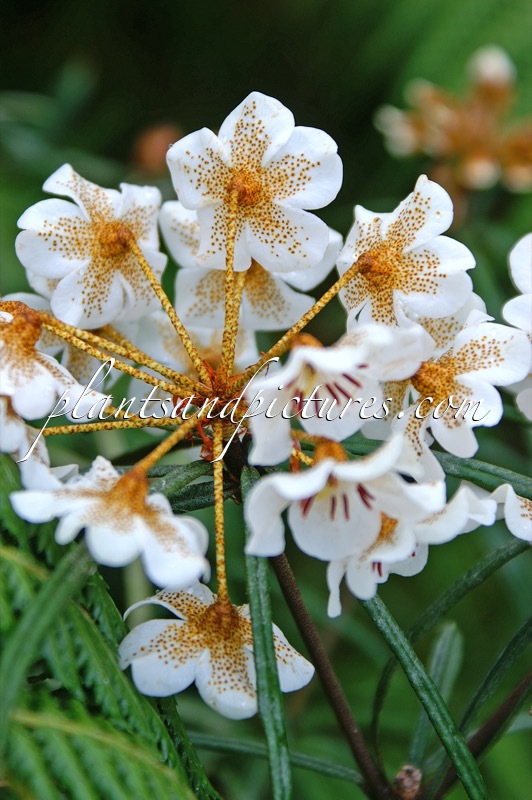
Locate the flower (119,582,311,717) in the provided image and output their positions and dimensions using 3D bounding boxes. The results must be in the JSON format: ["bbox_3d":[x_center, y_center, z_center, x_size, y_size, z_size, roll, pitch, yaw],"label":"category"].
[{"bbox_3d":[-0.009,0.042,0.418,0.035,0.016,0.031,0,49,-3],"label":"flower"}]

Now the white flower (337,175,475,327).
[{"bbox_3d":[0.024,-0.027,0.434,0.028,0.030,0.014,6,14,30],"label":"white flower"}]

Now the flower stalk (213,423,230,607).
[{"bbox_3d":[-0.009,0.022,0.463,0.002,0.037,0.002,-2,-2,0],"label":"flower stalk"}]

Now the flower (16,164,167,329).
[{"bbox_3d":[-0.031,-0.028,0.434,0.029,0.031,0.014,-5,8,-25],"label":"flower"}]

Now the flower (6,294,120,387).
[{"bbox_3d":[-0.042,-0.013,0.490,0.029,0.027,0.014,-12,-6,-29],"label":"flower"}]

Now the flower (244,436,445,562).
[{"bbox_3d":[0.012,0.017,0.407,0.036,0.017,0.032,-6,-25,-33],"label":"flower"}]

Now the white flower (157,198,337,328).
[{"bbox_3d":[-0.003,-0.026,0.448,0.034,0.031,0.015,0,24,2],"label":"white flower"}]

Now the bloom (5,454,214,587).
[{"bbox_3d":[-0.030,0.023,0.448,0.037,0.016,0.030,20,23,1],"label":"bloom"}]

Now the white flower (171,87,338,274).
[{"bbox_3d":[-0.003,-0.040,0.430,0.032,0.033,0.014,1,8,9],"label":"white flower"}]

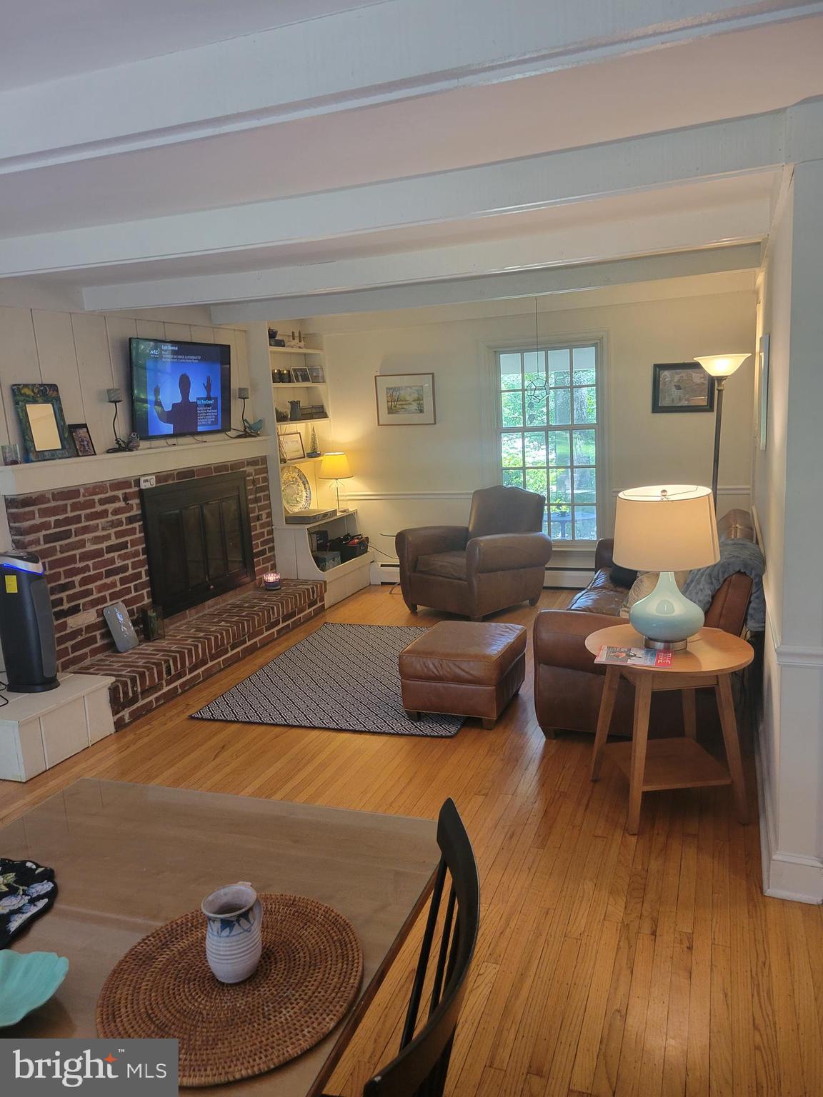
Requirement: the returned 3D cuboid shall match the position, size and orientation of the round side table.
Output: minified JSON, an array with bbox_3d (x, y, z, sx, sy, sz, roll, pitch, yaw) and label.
[{"bbox_3d":[0.971,0.666,3.122,0.600,0.620,0.600,-3,10,1],"label":"round side table"}]

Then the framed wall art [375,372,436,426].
[{"bbox_3d":[-0.053,-1.248,6.918,0.525,0.420,0.025,0,11,20],"label":"framed wall art"}]

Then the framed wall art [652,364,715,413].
[{"bbox_3d":[2.044,-1.207,6.212,0.446,0.360,0.030,0,11,20],"label":"framed wall art"}]

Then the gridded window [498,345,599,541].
[{"bbox_3d":[1.119,-0.826,6.670,0.800,1.550,0.090,0,11,20],"label":"gridded window"}]

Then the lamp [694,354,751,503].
[{"bbox_3d":[2.075,-0.427,5.657,0.360,1.760,0.360,3,12,20],"label":"lamp"}]

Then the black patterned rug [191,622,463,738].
[{"bbox_3d":[-0.213,0.713,4.997,1.450,0.010,1.840,0,11,18],"label":"black patterned rug"}]

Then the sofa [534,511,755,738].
[{"bbox_3d":[1.309,0.312,4.341,0.910,0.850,1.820,1,11,23],"label":"sofa"}]

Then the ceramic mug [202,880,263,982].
[{"bbox_3d":[-0.255,0.561,1.206,0.081,0.115,0.109,1,11,24],"label":"ceramic mug"}]

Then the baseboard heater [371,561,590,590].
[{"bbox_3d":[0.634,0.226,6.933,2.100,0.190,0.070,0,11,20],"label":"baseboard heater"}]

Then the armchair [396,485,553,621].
[{"bbox_3d":[0.498,0.019,6.115,0.890,0.900,0.880,-12,13,-41],"label":"armchair"}]

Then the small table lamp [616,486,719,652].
[{"bbox_3d":[0.949,0.078,3.071,0.388,0.590,0.388,0,11,20],"label":"small table lamp"}]

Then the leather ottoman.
[{"bbox_3d":[0.269,0.628,4.255,0.510,0.380,0.510,1,11,24],"label":"leather ottoman"}]

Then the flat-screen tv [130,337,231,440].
[{"bbox_3d":[-1.485,-1.046,5.415,0.060,0.620,1.080,6,13,20],"label":"flat-screen tv"}]

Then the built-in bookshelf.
[{"bbox_3d":[-0.801,-0.716,6.799,0.480,2.260,0.950,0,11,20],"label":"built-in bookshelf"}]

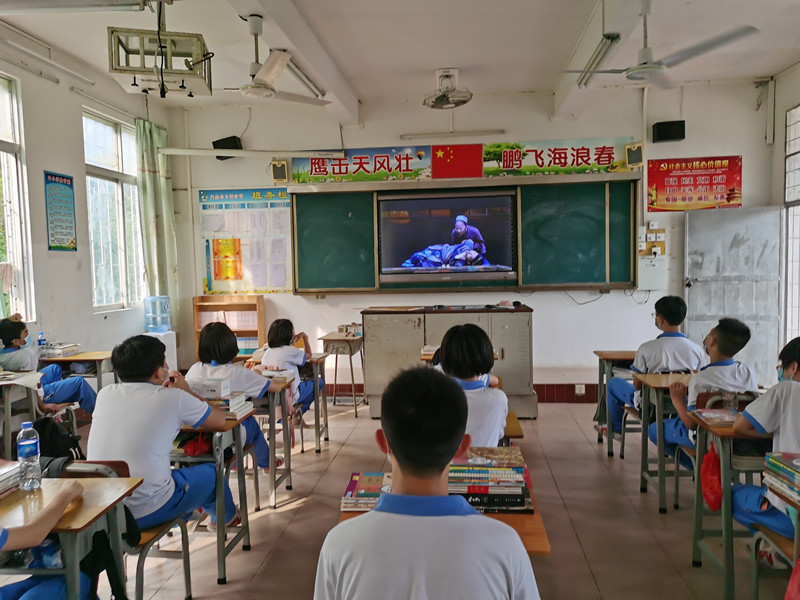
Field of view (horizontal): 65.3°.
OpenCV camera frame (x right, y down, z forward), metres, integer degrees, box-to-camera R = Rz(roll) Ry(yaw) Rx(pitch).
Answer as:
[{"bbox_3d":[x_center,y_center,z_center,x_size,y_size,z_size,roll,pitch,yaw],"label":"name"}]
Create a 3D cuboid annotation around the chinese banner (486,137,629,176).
[{"bbox_3d":[1.819,-1.644,7.208,1.710,0.390,0.020,-1,4,6],"label":"chinese banner"}]

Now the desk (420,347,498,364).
[{"bbox_3d":[0.489,0.811,5.038,0.600,0.750,0.420,-1,4,6],"label":"desk"}]

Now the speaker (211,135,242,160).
[{"bbox_3d":[-2.042,-1.798,7.405,0.295,0.195,0.190,-14,3,2],"label":"speaker"}]

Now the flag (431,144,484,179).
[{"bbox_3d":[0.691,-1.652,7.442,0.615,0.385,0.020,-1,4,6],"label":"flag"}]

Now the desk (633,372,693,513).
[{"bbox_3d":[1.789,0.857,3.781,0.600,0.750,0.420,-1,4,6],"label":"desk"}]

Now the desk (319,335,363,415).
[{"bbox_3d":[-0.556,0.748,6.348,0.430,0.765,0.610,-1,4,6],"label":"desk"}]

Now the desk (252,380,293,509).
[{"bbox_3d":[-1.004,0.908,4.038,0.600,0.750,0.420,-1,4,6],"label":"desk"}]

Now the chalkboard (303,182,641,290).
[{"bbox_3d":[0.708,-0.737,7.345,4.020,1.270,0.100,-1,4,6],"label":"chalkboard"}]

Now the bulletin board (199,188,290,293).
[{"bbox_3d":[-1.887,-0.723,7.682,1.160,1.290,0.020,-1,4,6],"label":"bulletin board"}]

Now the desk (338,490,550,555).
[{"bbox_3d":[0.129,1.011,1.867,0.585,0.750,0.400,-1,4,6],"label":"desk"}]

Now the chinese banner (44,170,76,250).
[{"bbox_3d":[-3.005,-0.772,5.534,0.015,0.680,0.388,-1,4,6],"label":"chinese banner"}]

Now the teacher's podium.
[{"bbox_3d":[0.489,0.590,6.154,1.620,1.030,0.650,-1,4,6],"label":"teacher's podium"}]

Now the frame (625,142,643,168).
[{"bbox_3d":[2.635,-1.618,7.047,0.175,0.250,0.070,-7,3,6],"label":"frame"}]

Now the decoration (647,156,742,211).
[{"bbox_3d":[3.394,-1.336,7.172,1.035,0.590,0.020,-1,4,6],"label":"decoration"}]

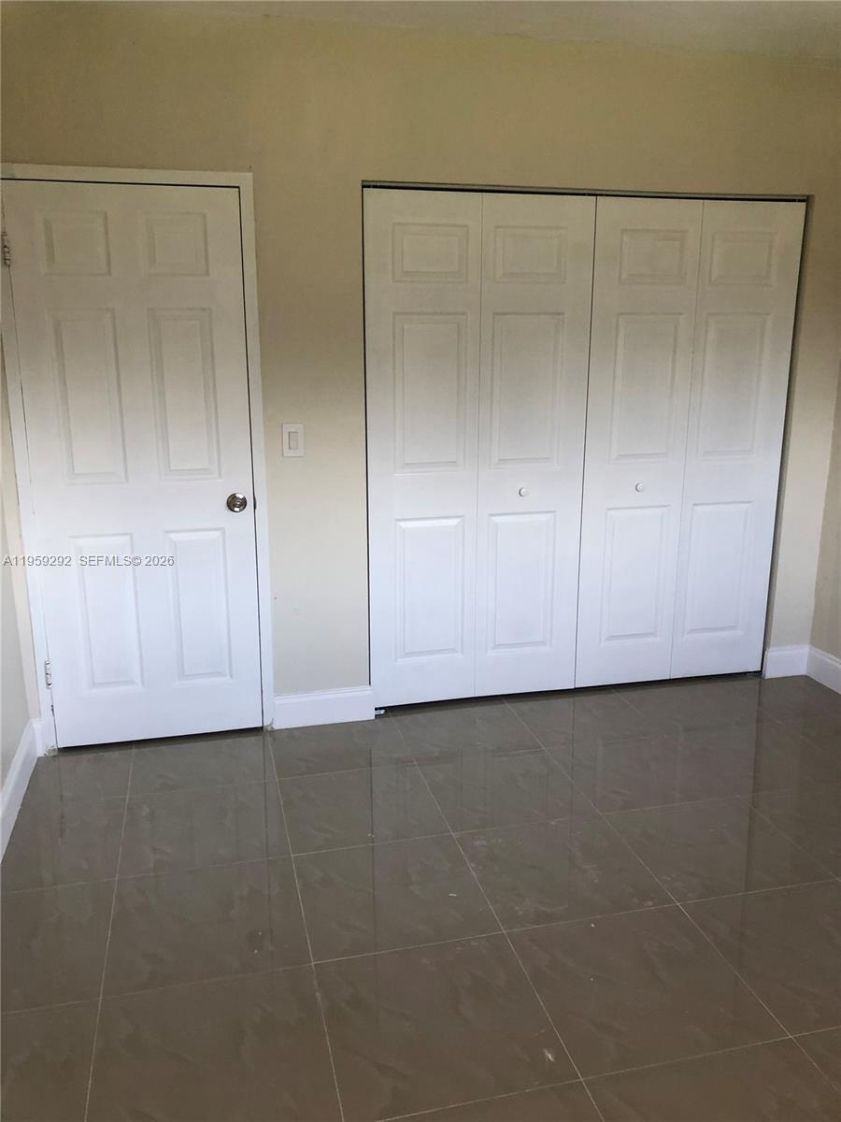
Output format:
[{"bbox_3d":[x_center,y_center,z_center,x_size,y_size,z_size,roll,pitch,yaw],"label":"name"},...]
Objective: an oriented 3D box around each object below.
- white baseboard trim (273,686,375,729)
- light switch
[{"bbox_3d":[-0.392,0.599,3.703,0.410,0.140,0.016,-3,14,-13],"label":"white baseboard trim"},{"bbox_3d":[-0.479,-0.456,3.428,0.074,0.121,0.011,-3,14,-13],"label":"light switch"}]

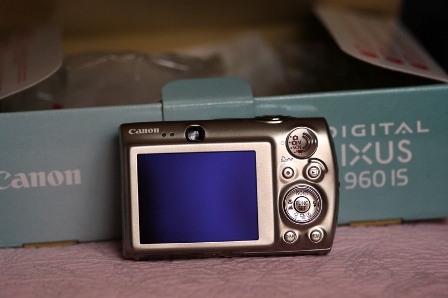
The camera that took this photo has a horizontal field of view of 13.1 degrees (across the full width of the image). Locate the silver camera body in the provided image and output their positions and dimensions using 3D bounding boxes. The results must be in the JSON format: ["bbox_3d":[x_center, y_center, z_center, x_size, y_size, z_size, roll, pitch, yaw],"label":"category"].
[{"bbox_3d":[0.003,0.018,0.866,0.097,0.060,0.027,-2,-2,-2],"label":"silver camera body"}]

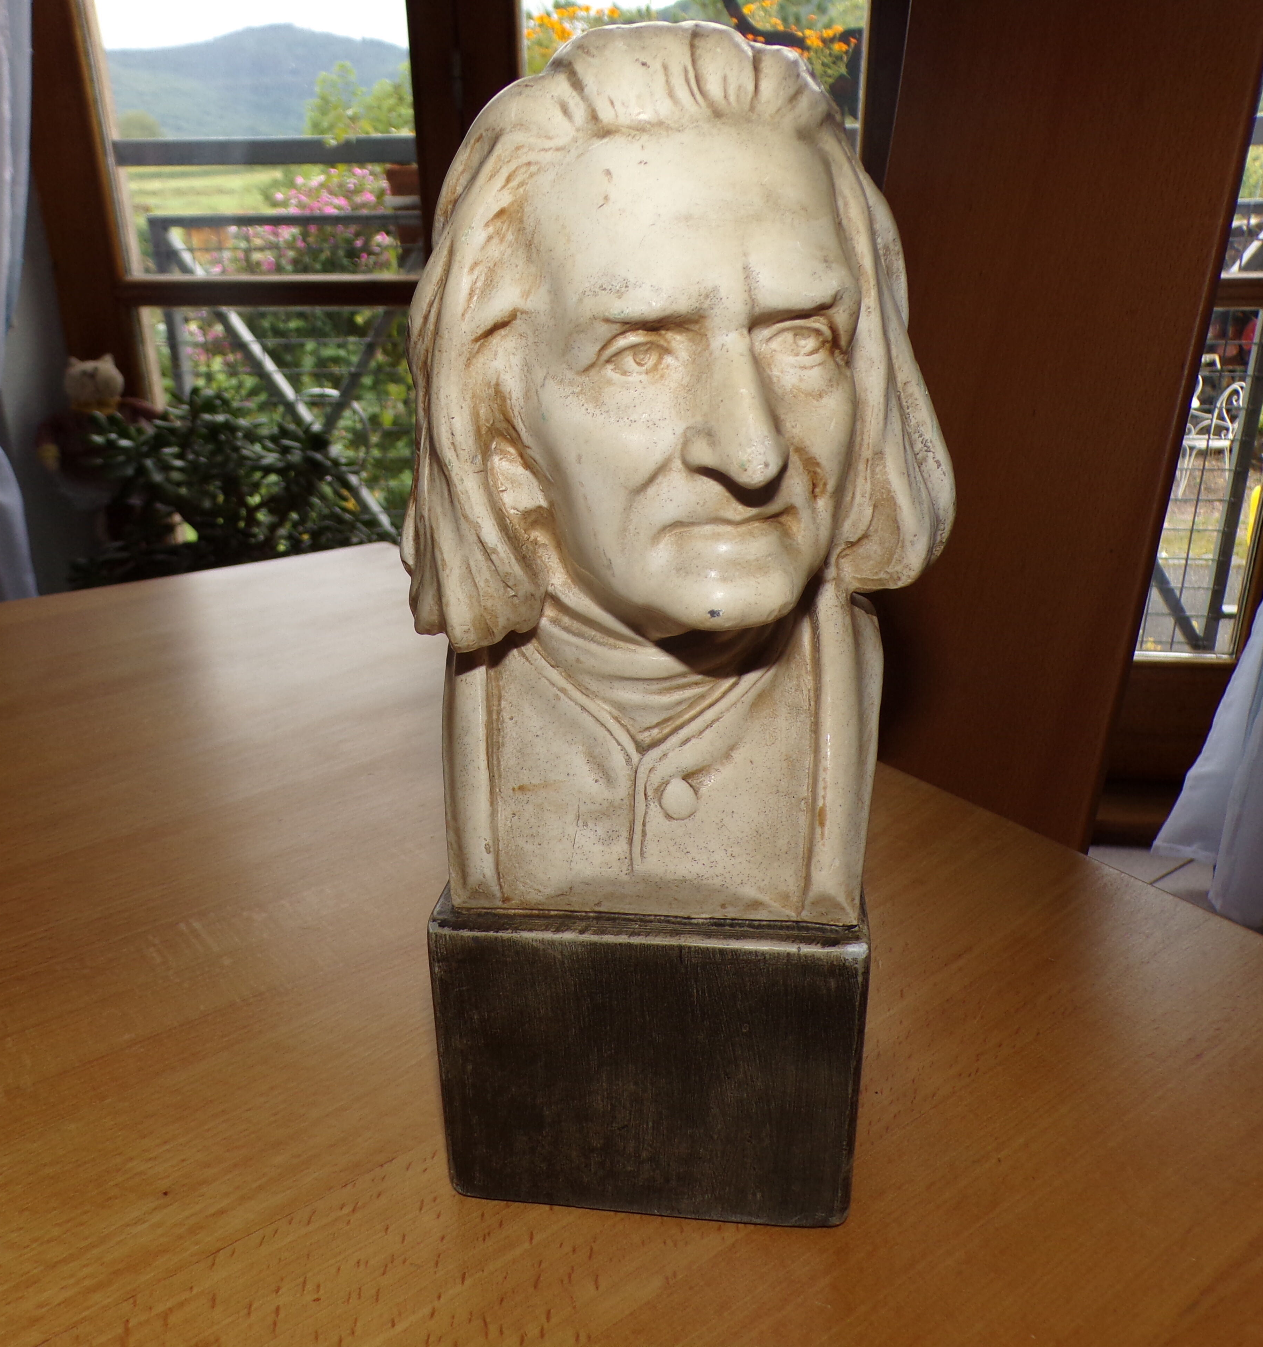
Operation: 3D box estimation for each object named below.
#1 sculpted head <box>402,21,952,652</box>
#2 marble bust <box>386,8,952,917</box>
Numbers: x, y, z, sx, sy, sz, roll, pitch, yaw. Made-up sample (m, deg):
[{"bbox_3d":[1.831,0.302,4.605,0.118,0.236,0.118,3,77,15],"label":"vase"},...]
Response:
[{"bbox_3d":[0.010,-0.084,0.319,0.138,0.150,0.137,-6,23,-14],"label":"sculpted head"},{"bbox_3d":[0.010,-0.051,0.332,0.142,0.221,0.137,0,22,2],"label":"marble bust"}]

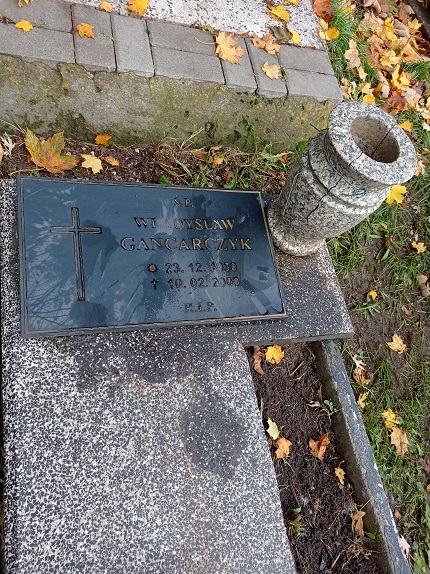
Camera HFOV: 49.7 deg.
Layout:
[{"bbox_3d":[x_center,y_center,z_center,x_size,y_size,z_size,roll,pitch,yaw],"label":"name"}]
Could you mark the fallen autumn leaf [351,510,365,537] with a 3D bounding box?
[{"bbox_3d":[0.350,0.573,1.121,0.042,0.020,0.053,10,62,-17],"label":"fallen autumn leaf"}]

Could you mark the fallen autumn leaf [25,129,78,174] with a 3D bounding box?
[{"bbox_3d":[-0.453,-0.380,1.294,0.148,0.030,0.128,3,65,-20],"label":"fallen autumn leaf"}]

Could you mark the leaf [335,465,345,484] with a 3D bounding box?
[{"bbox_3d":[0.321,0.476,1.172,0.027,0.010,0.043,-14,71,-26],"label":"leaf"}]

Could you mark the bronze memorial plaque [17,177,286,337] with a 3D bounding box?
[{"bbox_3d":[-0.135,-0.079,1.120,0.620,0.030,0.365,-2,72,-23],"label":"bronze memorial plaque"}]

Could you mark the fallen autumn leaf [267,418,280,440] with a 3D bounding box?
[{"bbox_3d":[0.144,0.356,1.163,0.031,0.010,0.054,-11,70,-25],"label":"fallen autumn leaf"}]

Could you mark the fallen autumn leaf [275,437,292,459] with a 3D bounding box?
[{"bbox_3d":[0.170,0.399,1.150,0.051,0.012,0.046,1,65,-21],"label":"fallen autumn leaf"}]

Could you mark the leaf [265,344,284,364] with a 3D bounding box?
[{"bbox_3d":[0.163,0.183,1.261,0.059,0.012,0.058,13,61,-15],"label":"leaf"}]

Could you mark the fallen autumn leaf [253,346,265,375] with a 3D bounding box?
[{"bbox_3d":[0.119,0.196,1.232,0.034,0.018,0.077,-1,66,-22],"label":"fallen autumn leaf"}]

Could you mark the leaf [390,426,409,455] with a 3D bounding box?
[{"bbox_3d":[0.512,0.428,1.286,0.063,0.015,0.075,11,62,-16],"label":"leaf"}]

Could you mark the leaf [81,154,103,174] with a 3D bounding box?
[{"bbox_3d":[-0.352,-0.348,1.330,0.065,0.012,0.062,5,64,-19],"label":"leaf"}]

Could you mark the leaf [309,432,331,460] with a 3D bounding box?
[{"bbox_3d":[0.272,0.405,1.177,0.060,0.022,0.064,10,62,-17],"label":"leaf"}]

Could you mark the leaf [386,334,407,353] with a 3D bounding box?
[{"bbox_3d":[0.563,0.177,1.441,0.075,0.013,0.064,3,65,-20],"label":"leaf"}]

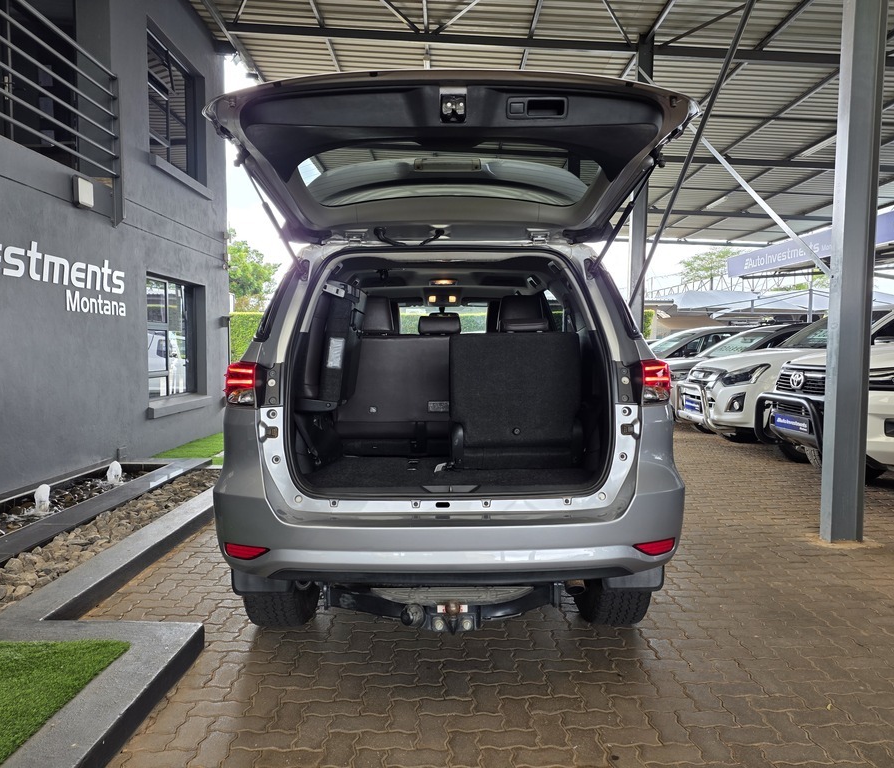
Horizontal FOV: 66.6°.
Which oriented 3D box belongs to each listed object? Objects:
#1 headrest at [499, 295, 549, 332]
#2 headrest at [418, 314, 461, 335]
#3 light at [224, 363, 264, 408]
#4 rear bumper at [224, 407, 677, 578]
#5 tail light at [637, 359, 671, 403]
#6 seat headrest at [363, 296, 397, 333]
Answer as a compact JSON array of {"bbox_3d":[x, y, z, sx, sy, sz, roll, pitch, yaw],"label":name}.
[{"bbox_3d":[0.407,-0.373,3.600,0.260,0.205,0.130,0,3,-1],"label":"headrest"},{"bbox_3d":[-0.040,-0.315,3.630,0.235,0.110,0.120,0,3,-1],"label":"headrest"},{"bbox_3d":[-0.768,-0.004,2.610,0.170,0.170,0.250,0,3,-1],"label":"light"},{"bbox_3d":[0.006,0.372,2.560,1.840,0.570,0.540,0,3,-1],"label":"rear bumper"},{"bbox_3d":[0.780,-0.018,2.610,0.170,0.170,0.250,0,3,-1],"label":"tail light"},{"bbox_3d":[-0.400,-0.370,3.630,0.260,0.205,0.130,0,3,-1],"label":"seat headrest"}]

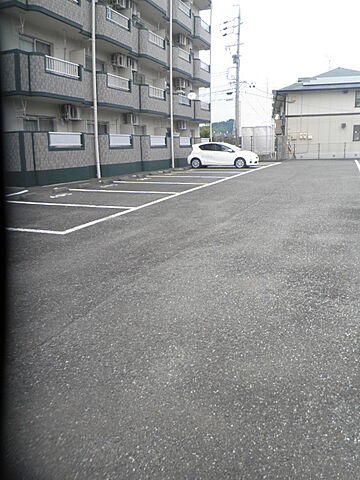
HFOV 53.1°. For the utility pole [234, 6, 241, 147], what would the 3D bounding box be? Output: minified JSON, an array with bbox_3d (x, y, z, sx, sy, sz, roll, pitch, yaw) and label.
[{"bbox_3d":[4.982,-13.061,30.823,0.360,12.140,0.360,1,15,9],"label":"utility pole"}]

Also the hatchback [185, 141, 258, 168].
[{"bbox_3d":[2.517,-4.894,20.817,4.000,1.450,1.700,5,16,22],"label":"hatchback"}]

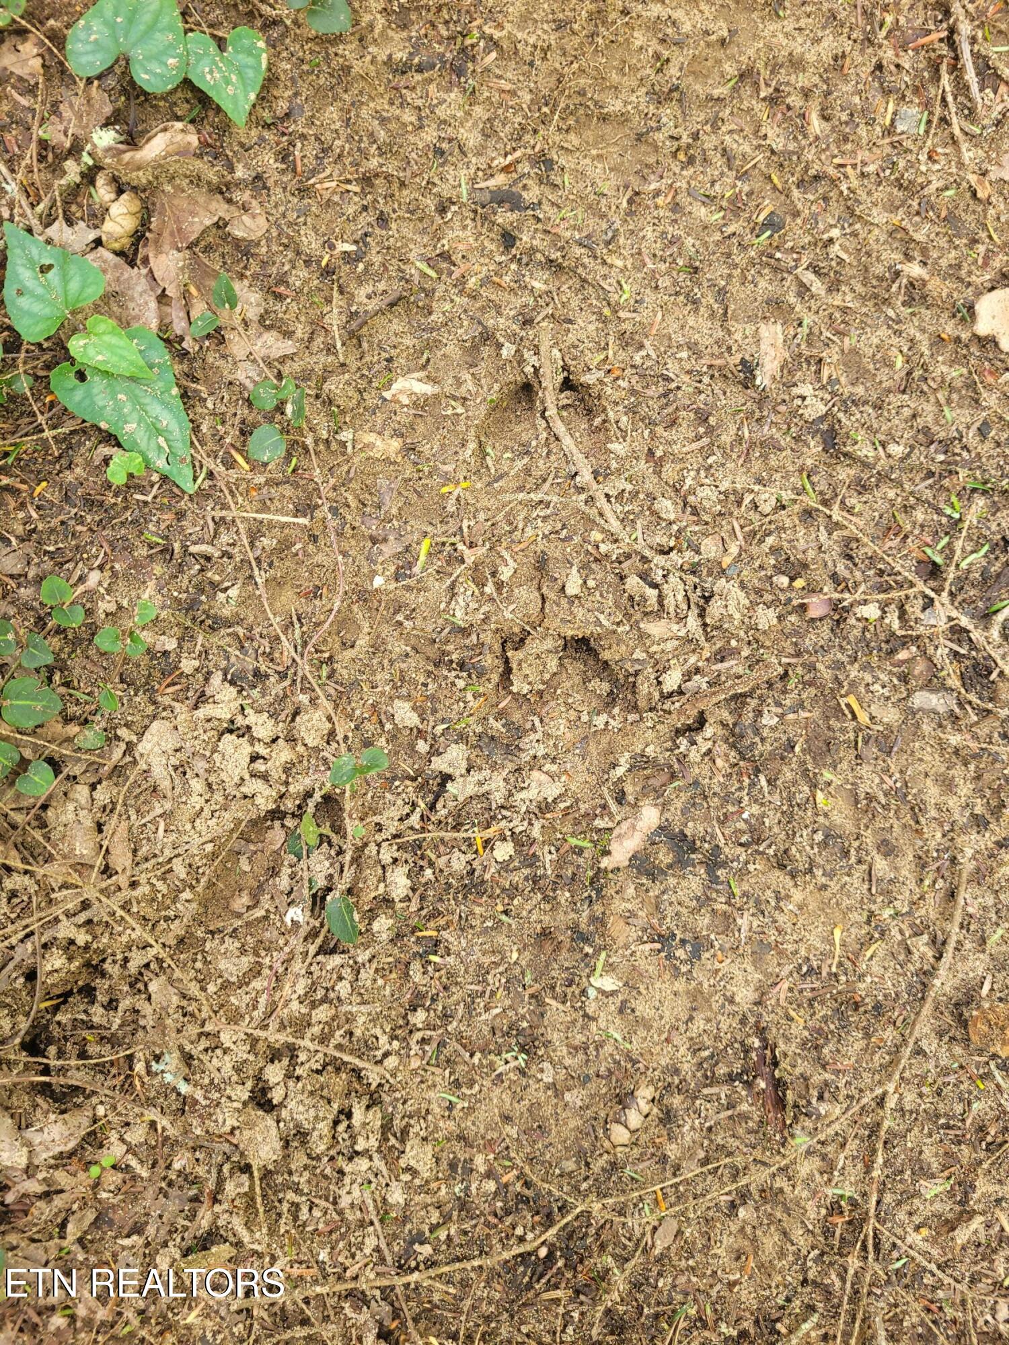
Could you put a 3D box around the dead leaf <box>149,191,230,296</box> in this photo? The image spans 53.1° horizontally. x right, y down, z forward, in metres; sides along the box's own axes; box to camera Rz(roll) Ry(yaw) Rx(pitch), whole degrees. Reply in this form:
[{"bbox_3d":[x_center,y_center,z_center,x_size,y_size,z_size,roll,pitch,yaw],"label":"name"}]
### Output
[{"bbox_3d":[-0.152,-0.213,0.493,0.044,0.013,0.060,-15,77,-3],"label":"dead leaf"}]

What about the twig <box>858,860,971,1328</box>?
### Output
[{"bbox_3d":[0.216,0.224,0.538,0.017,0.010,0.247,17,81,3],"label":"twig"}]

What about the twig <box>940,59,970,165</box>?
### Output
[{"bbox_3d":[0.279,-0.349,0.628,0.006,0.004,0.076,-6,79,-1],"label":"twig"}]

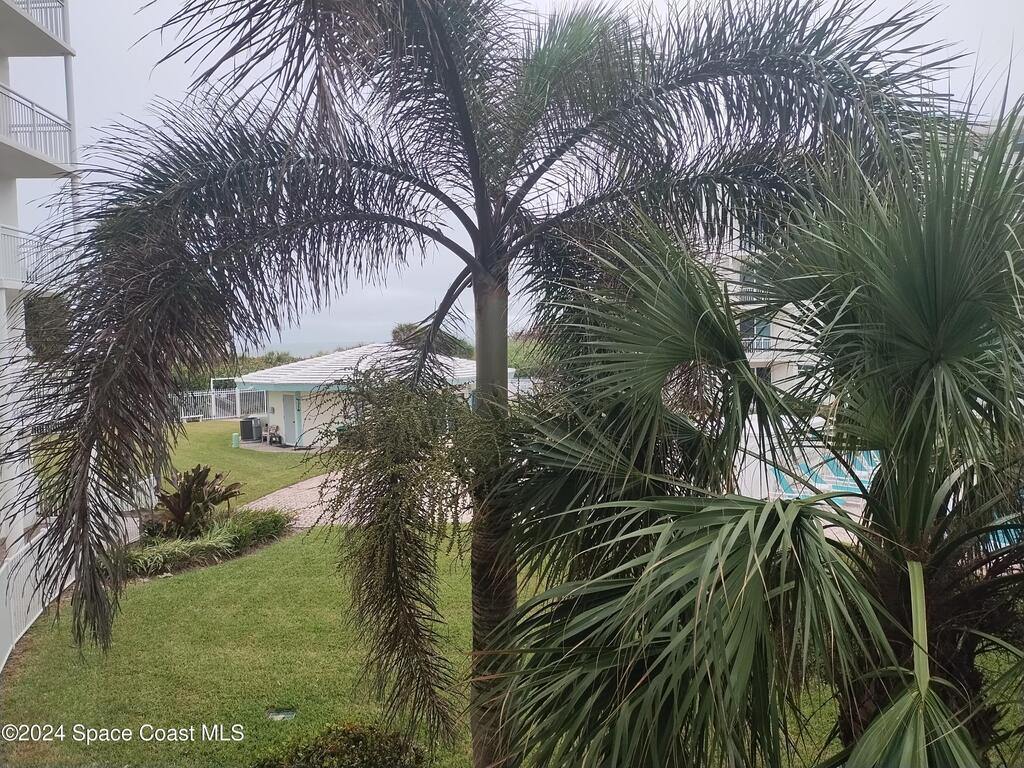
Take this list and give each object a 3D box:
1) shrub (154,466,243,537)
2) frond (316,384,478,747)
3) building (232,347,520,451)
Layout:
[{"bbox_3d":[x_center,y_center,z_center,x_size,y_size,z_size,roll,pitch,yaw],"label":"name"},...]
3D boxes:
[{"bbox_3d":[-7.122,2.622,16.800,1.850,1.620,1.700,-1,4,0],"label":"shrub"},{"bbox_3d":[-0.737,1.090,4.600,0.950,2.150,0.850,-1,4,0],"label":"frond"},{"bbox_3d":[-5.950,0.259,34.100,11.900,4.100,8.400,-2,4,-4],"label":"building"}]

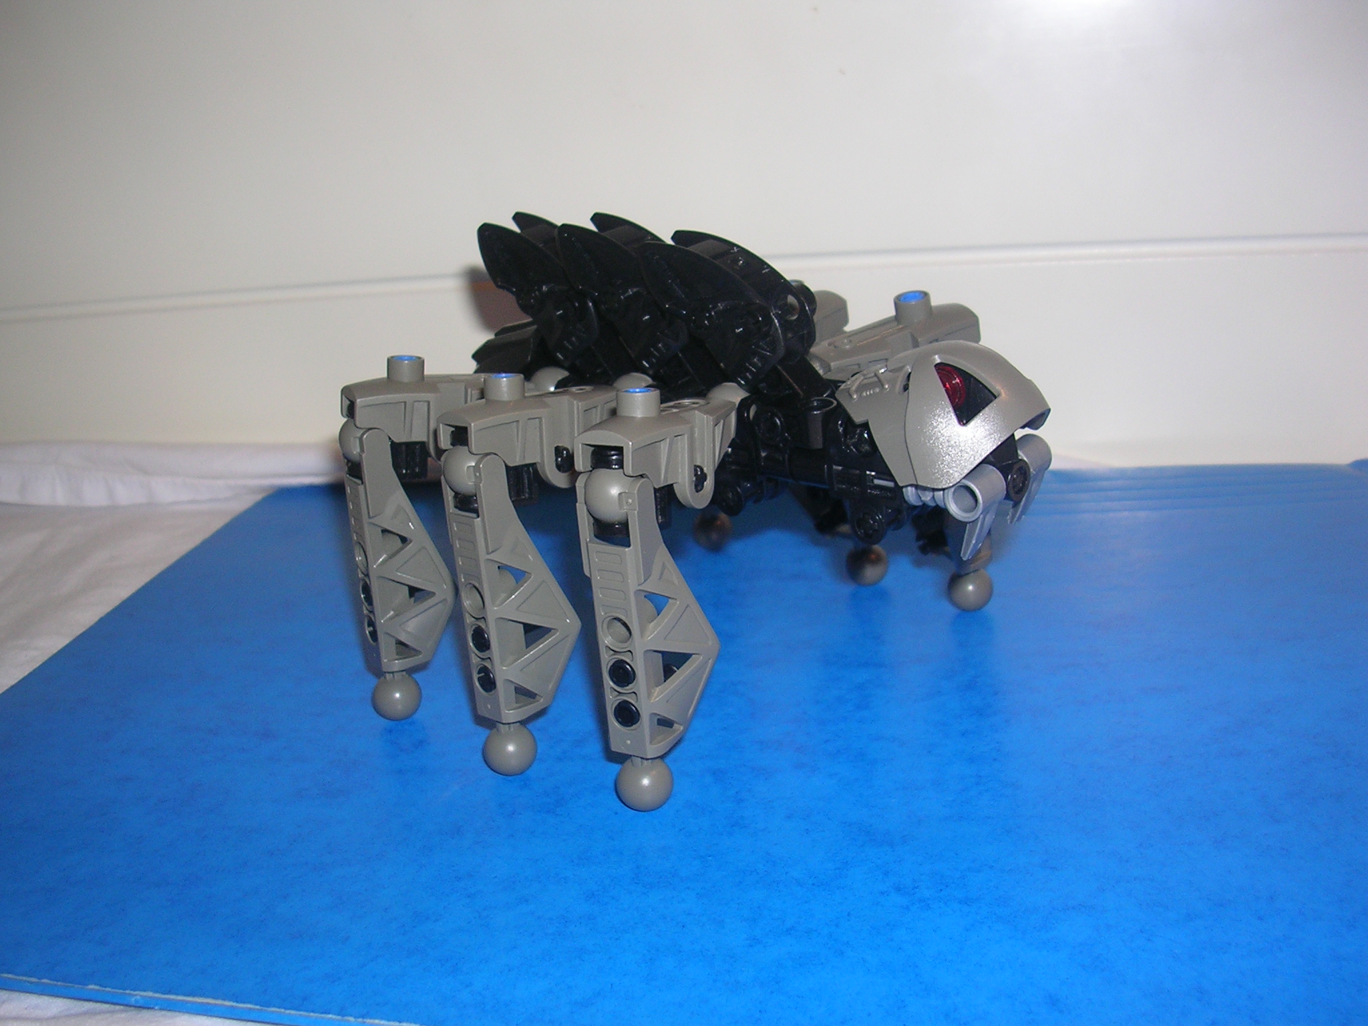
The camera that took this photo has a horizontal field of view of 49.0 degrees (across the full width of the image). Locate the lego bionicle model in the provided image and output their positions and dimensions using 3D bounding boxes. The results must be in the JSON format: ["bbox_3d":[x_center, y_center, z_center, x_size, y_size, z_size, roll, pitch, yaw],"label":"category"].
[{"bbox_3d":[0.006,-0.012,0.313,0.148,0.097,0.131,12,24,39],"label":"lego bionicle model"}]

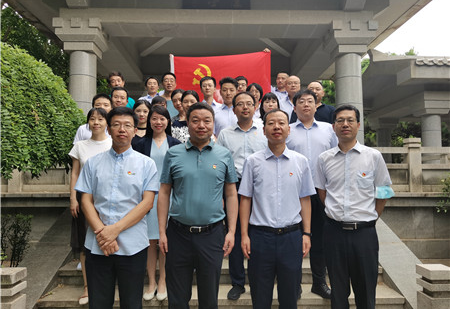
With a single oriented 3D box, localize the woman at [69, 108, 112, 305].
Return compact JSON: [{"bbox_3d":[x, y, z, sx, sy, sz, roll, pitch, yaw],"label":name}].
[{"bbox_3d":[-1.070,0.391,2.920,0.450,1.590,0.290,0,-4,-9],"label":"woman"}]

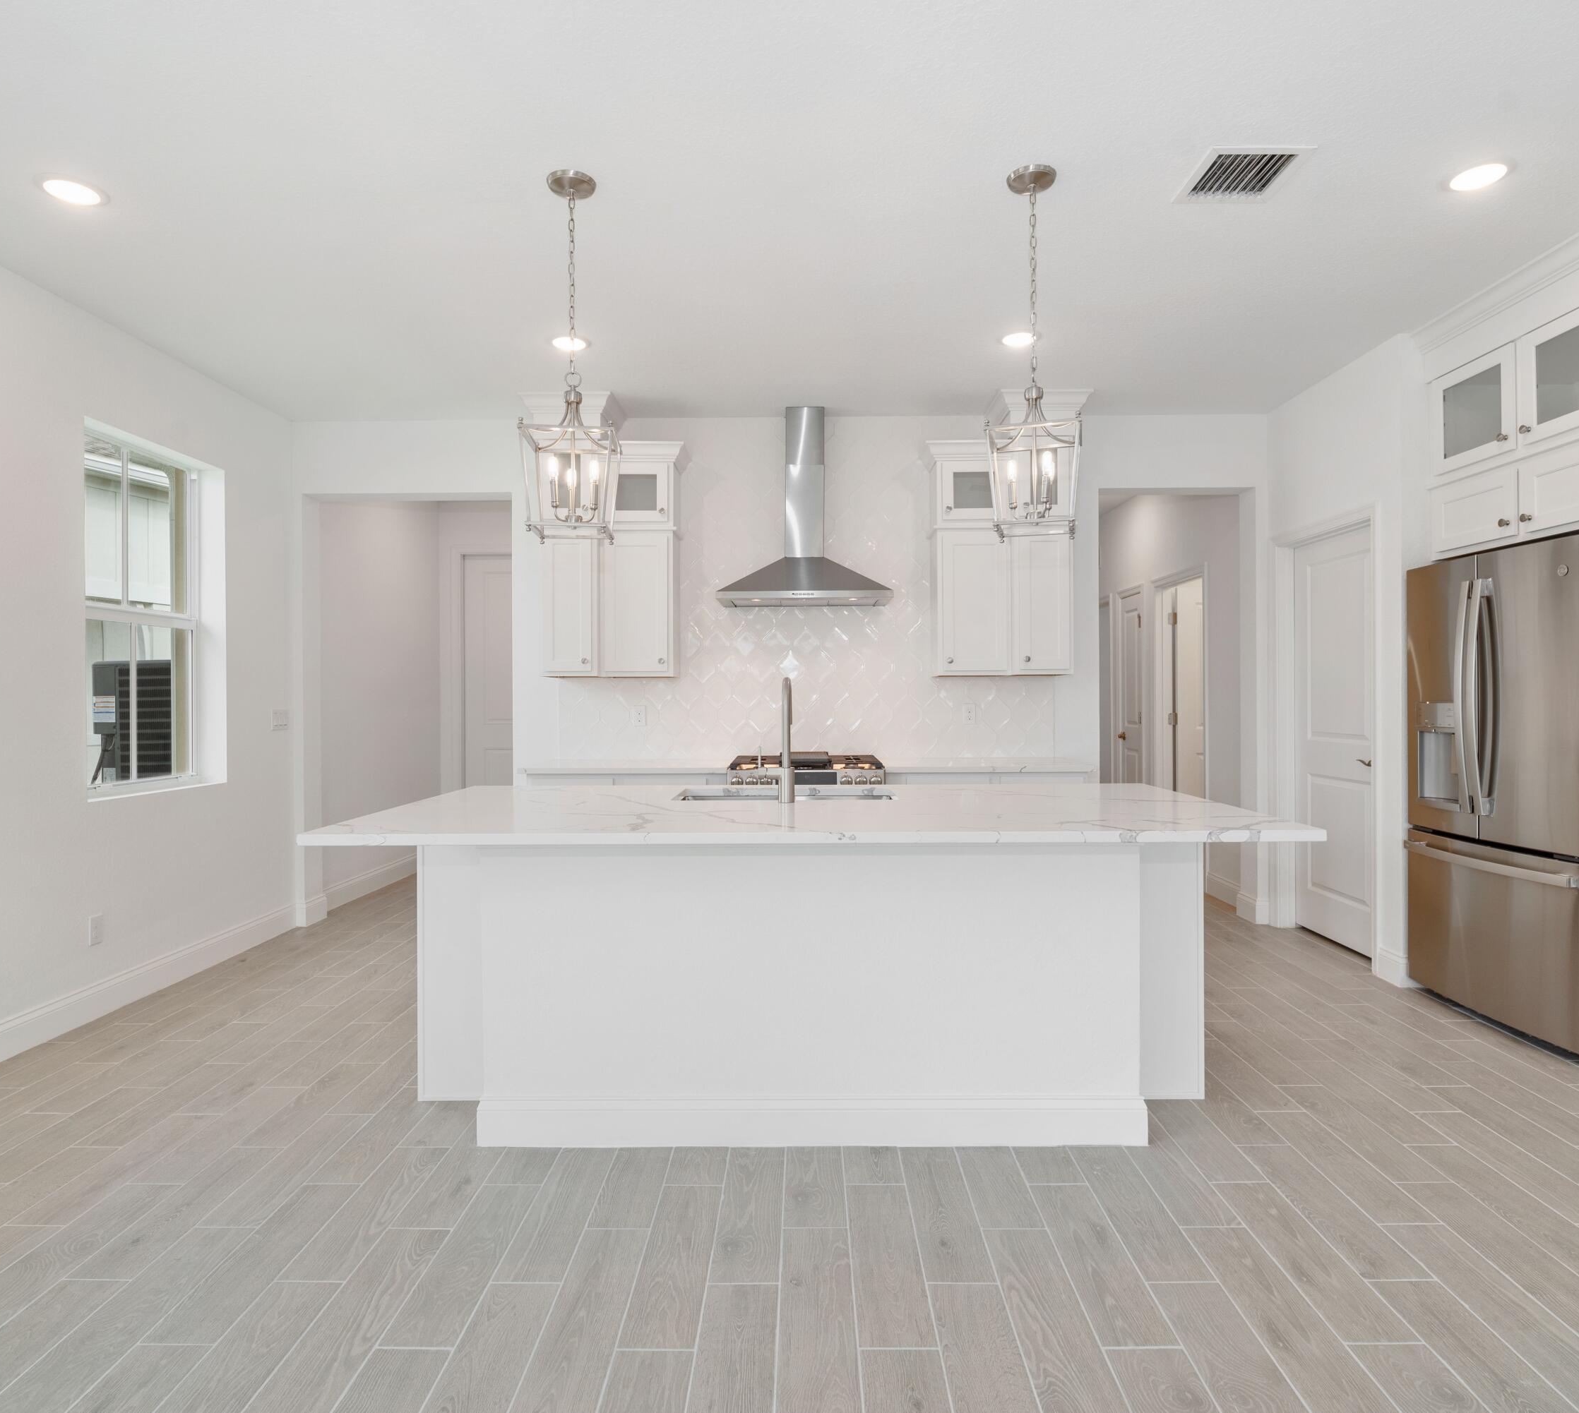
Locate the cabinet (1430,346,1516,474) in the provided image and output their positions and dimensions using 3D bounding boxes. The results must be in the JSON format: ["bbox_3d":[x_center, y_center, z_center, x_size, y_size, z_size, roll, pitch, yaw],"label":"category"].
[{"bbox_3d":[2.878,-1.155,3.467,0.410,0.415,0.450,0,0,1],"label":"cabinet"}]

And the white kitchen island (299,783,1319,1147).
[{"bbox_3d":[0.069,0.780,2.874,2.635,0.929,1.215,0,1,1],"label":"white kitchen island"}]

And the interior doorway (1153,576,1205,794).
[{"bbox_3d":[2.666,0.154,5.925,0.130,2.050,0.820,0,0,1],"label":"interior doorway"}]

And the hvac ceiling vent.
[{"bbox_3d":[1.352,-1.584,2.639,0.295,0.030,0.280,0,1,1],"label":"hvac ceiling vent"}]

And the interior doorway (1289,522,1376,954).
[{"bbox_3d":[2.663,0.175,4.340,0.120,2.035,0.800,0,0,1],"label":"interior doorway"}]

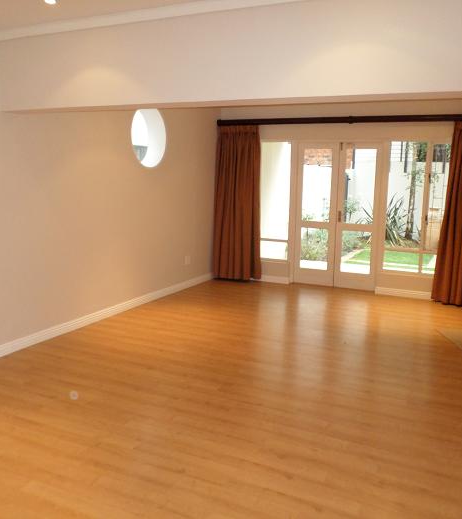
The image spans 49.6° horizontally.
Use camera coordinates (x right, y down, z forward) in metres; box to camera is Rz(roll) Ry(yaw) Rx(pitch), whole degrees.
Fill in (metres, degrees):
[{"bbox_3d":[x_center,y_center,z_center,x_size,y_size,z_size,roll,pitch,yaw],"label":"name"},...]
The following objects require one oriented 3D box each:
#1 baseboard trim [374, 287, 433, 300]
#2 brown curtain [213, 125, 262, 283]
[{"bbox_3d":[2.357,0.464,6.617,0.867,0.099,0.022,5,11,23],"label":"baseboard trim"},{"bbox_3d":[0.099,-0.800,7.282,0.700,2.234,0.175,5,11,23],"label":"brown curtain"}]

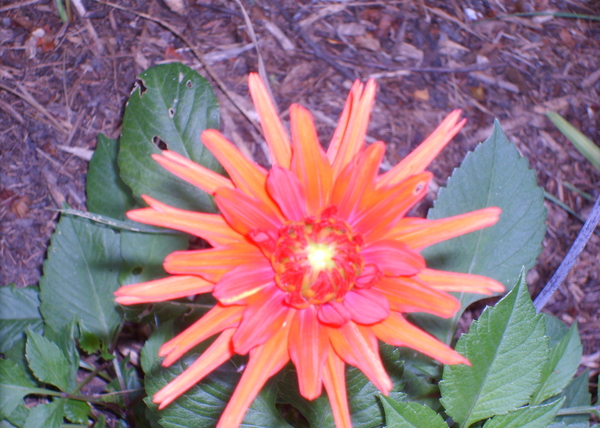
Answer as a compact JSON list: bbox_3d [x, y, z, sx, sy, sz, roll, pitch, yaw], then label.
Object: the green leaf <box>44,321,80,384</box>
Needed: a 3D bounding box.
[{"bbox_3d":[-0.107,0.062,0.820,0.016,0.009,0.029,-19,73,-13],"label":"green leaf"}]

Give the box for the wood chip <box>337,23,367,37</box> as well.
[{"bbox_3d":[0.031,-0.109,1.080,0.017,0.004,0.009,4,53,3],"label":"wood chip"}]

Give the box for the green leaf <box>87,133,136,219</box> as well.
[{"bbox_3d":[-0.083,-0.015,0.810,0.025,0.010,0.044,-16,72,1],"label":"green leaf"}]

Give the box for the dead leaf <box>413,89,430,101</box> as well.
[{"bbox_3d":[0.056,-0.055,0.840,0.008,0.003,0.007,0,53,0],"label":"dead leaf"}]

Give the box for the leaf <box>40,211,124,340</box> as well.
[{"bbox_3d":[-0.086,0.024,0.735,0.032,0.010,0.065,-17,65,-8],"label":"leaf"}]

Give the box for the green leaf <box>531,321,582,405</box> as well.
[{"bbox_3d":[0.097,0.057,0.690,0.017,0.008,0.040,29,67,7],"label":"green leaf"}]

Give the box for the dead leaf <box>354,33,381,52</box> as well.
[{"bbox_3d":[0.036,-0.090,0.960,0.014,0.004,0.009,14,56,10],"label":"dead leaf"}]

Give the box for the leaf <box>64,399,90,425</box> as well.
[{"bbox_3d":[-0.084,0.075,0.690,0.013,0.004,0.009,38,69,17],"label":"leaf"}]

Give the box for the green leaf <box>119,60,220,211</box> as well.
[{"bbox_3d":[-0.055,-0.032,0.780,0.042,0.014,0.070,-20,75,-2],"label":"green leaf"}]

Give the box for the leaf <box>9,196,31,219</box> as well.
[{"bbox_3d":[-0.123,-0.003,0.800,0.008,0.004,0.012,-3,53,-2],"label":"leaf"}]

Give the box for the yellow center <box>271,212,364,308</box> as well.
[{"bbox_3d":[0.006,0.017,0.660,0.034,0.017,0.035,0,80,0],"label":"yellow center"}]

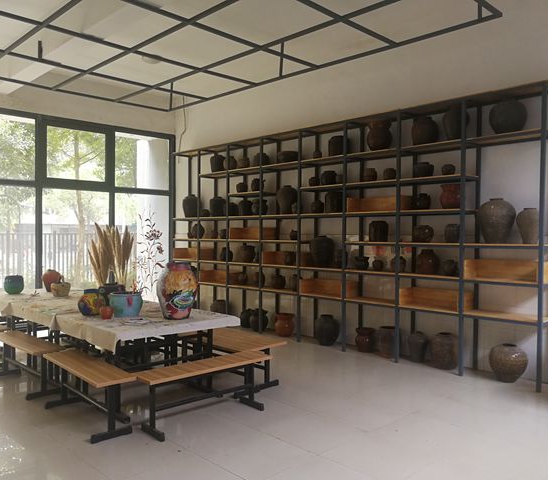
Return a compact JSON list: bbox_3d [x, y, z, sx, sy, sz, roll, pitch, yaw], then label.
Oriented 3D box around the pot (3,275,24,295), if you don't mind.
[{"bbox_3d":[-3.248,0.563,6.253,0.220,0.212,0.220,1,0,0],"label":"pot"}]

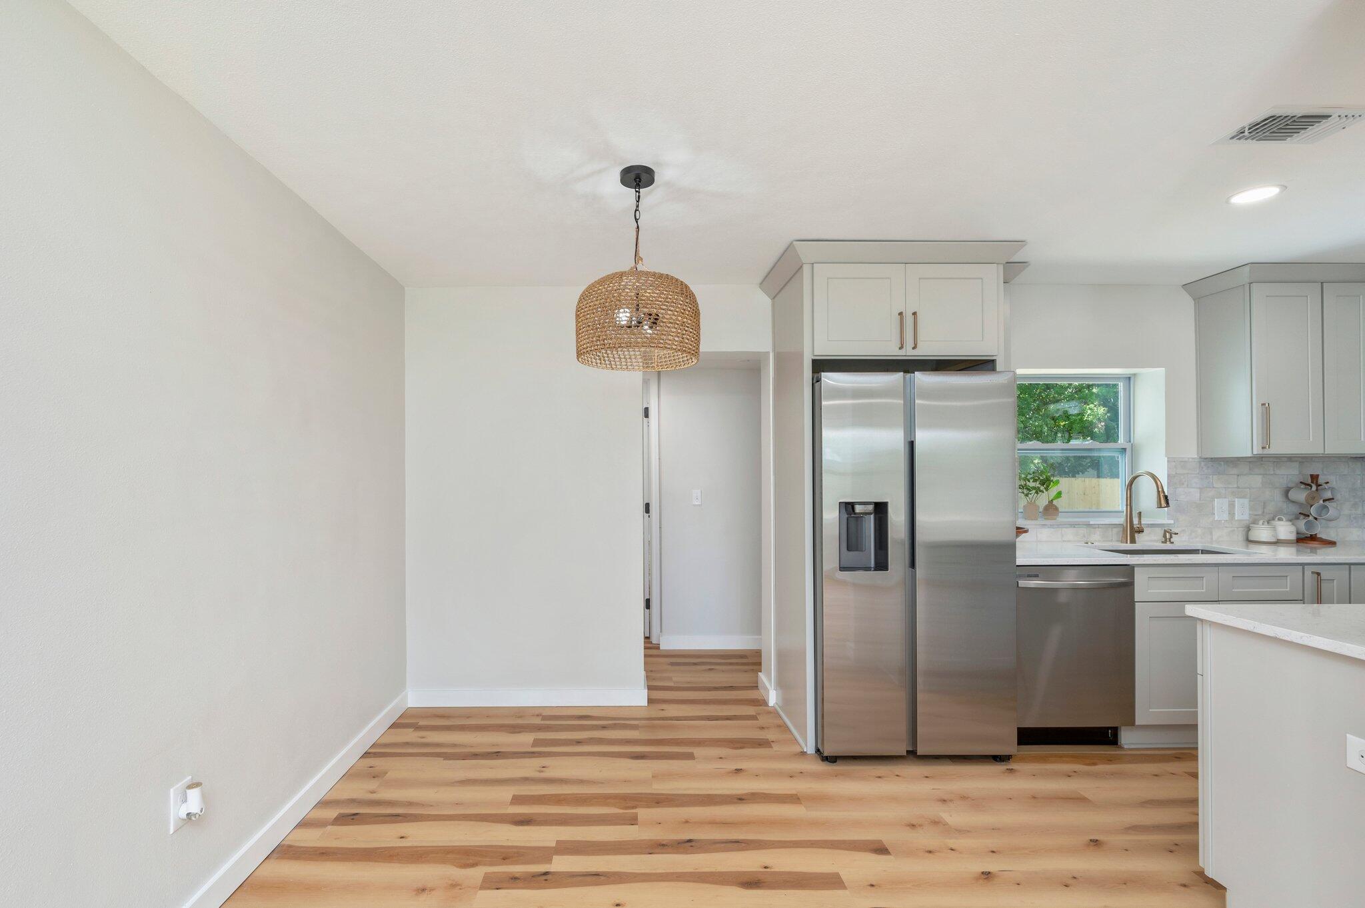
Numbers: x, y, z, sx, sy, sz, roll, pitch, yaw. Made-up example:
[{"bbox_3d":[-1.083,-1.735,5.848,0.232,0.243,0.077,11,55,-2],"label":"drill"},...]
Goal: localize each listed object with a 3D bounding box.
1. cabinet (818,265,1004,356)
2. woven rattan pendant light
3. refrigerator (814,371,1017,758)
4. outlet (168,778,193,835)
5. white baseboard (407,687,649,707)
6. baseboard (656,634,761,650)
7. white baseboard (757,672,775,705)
[{"bbox_3d":[1.053,-0.681,2.990,0.891,0.451,0.574,0,-1,-2],"label":"cabinet"},{"bbox_3d":[-0.155,-0.669,2.020,0.446,0.663,0.446,0,-1,-2],"label":"woven rattan pendant light"},{"bbox_3d":[1.052,0.528,2.935,0.903,1.782,0.703,0,-1,-2],"label":"refrigerator"},{"bbox_3d":[-1.405,0.985,1.595,0.010,0.119,0.074,0,-1,-5],"label":"outlet"},{"bbox_3d":[-0.881,1.391,3.247,1.376,0.101,0.016,0,-1,-1],"label":"white baseboard"},{"bbox_3d":[0.220,1.435,4.326,0.782,0.103,0.016,0,-1,-2],"label":"baseboard"},{"bbox_3d":[0.497,1.404,3.396,0.025,0.103,0.277,0,-1,-5],"label":"white baseboard"}]

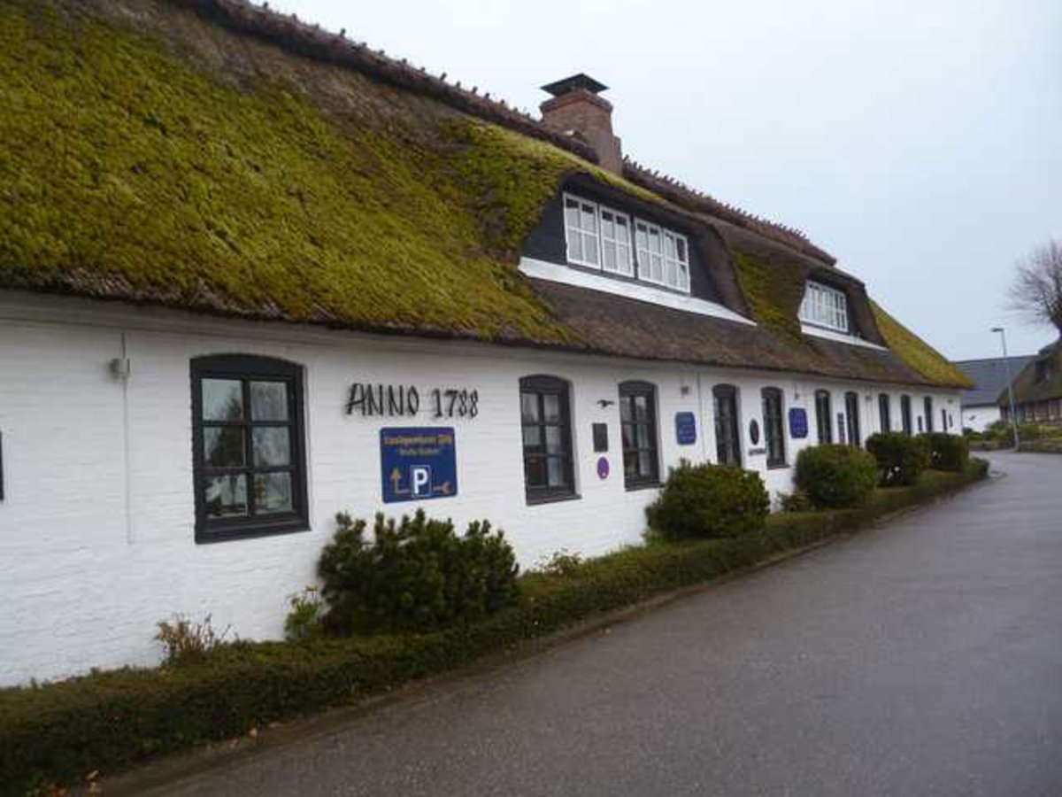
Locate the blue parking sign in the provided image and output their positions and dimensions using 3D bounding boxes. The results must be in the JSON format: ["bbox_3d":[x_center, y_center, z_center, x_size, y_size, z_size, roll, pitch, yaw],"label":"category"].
[{"bbox_3d":[-1.105,0.655,8.588,0.040,0.710,1.020,-6,-5,37],"label":"blue parking sign"}]

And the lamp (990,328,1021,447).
[{"bbox_3d":[26.532,-0.544,48.000,0.800,6.750,0.250,-2,-4,-18],"label":"lamp"}]

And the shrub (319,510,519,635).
[{"bbox_3d":[-0.931,1.539,7.677,1.100,1.100,2.000,-6,-5,37],"label":"shrub"}]

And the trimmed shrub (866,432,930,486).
[{"bbox_3d":[7.720,1.288,18.234,1.180,1.133,1.239,-6,-5,38],"label":"trimmed shrub"}]

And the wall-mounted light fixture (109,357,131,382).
[{"bbox_3d":[-2.828,-0.200,5.915,0.118,0.153,0.106,-6,-5,38],"label":"wall-mounted light fixture"}]

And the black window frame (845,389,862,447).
[{"bbox_3d":[6.925,0.587,18.401,0.142,1.416,0.991,-6,-5,38],"label":"black window frame"}]

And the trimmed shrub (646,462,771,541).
[{"bbox_3d":[2.223,1.364,11.070,1.357,1.103,1.534,-6,-5,38],"label":"trimmed shrub"}]

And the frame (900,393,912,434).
[{"bbox_3d":[9.441,0.636,21.594,0.142,1.392,0.991,-6,-5,38],"label":"frame"}]

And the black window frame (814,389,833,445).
[{"bbox_3d":[6.225,0.576,18.410,0.100,1.500,1.060,-6,-5,37],"label":"black window frame"}]

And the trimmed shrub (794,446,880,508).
[{"bbox_3d":[5.277,1.365,15.049,1.180,1.109,1.298,-6,-5,38],"label":"trimmed shrub"}]

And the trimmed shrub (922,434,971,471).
[{"bbox_3d":[11.601,1.630,24.092,1.300,1.300,2.600,-6,-5,37],"label":"trimmed shrub"}]

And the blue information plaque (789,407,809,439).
[{"bbox_3d":[5.322,0.502,17.010,0.040,0.560,0.860,-6,-5,37],"label":"blue information plaque"}]

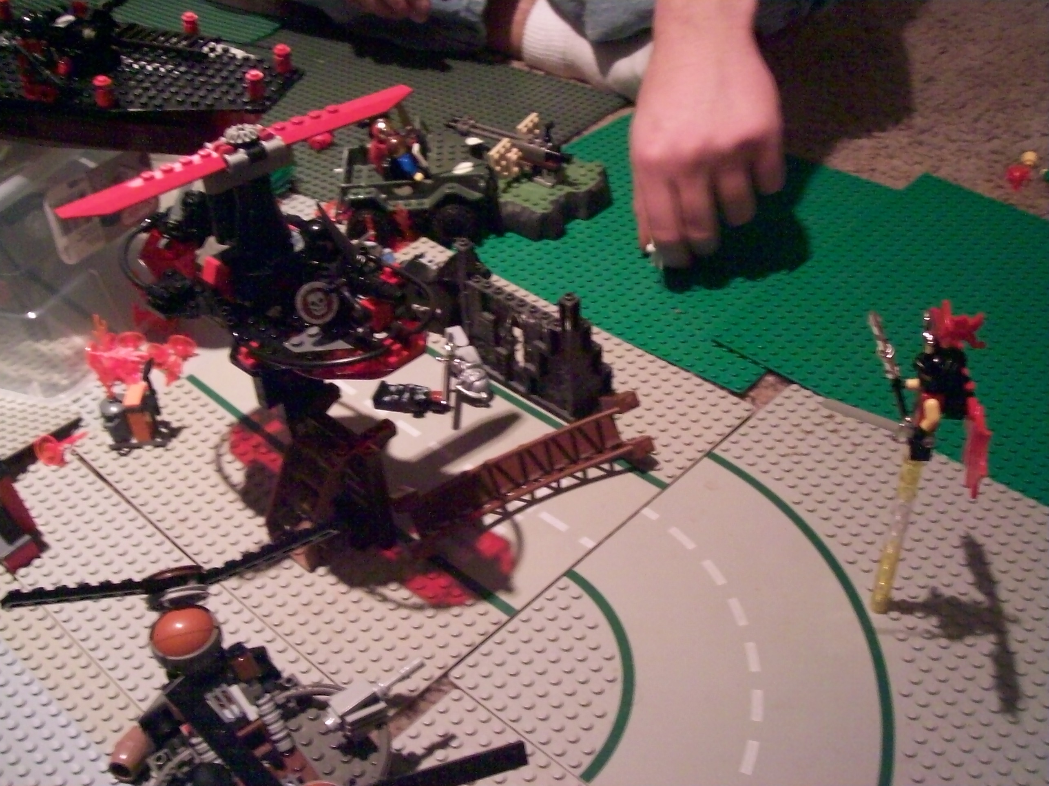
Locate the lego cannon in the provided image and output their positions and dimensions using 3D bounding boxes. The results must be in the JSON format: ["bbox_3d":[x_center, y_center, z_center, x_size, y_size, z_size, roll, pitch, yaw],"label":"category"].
[{"bbox_3d":[-0.008,-0.165,0.727,0.103,0.032,0.065,22,45,27],"label":"lego cannon"}]

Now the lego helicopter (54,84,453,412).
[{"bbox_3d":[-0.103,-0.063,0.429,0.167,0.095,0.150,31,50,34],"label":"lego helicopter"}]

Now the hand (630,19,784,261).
[{"bbox_3d":[0.107,-0.150,0.651,0.088,0.110,0.138,1,40,5],"label":"hand"}]

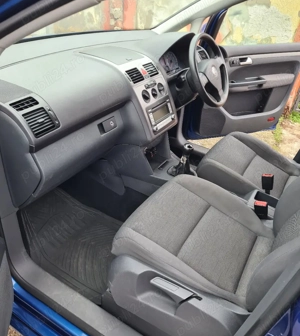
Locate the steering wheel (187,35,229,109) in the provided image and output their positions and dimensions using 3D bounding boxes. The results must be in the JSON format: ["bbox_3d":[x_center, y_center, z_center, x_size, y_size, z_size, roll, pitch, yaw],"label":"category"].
[{"bbox_3d":[0.296,-0.492,1.535,0.100,0.378,0.378,-8,24,39],"label":"steering wheel"}]

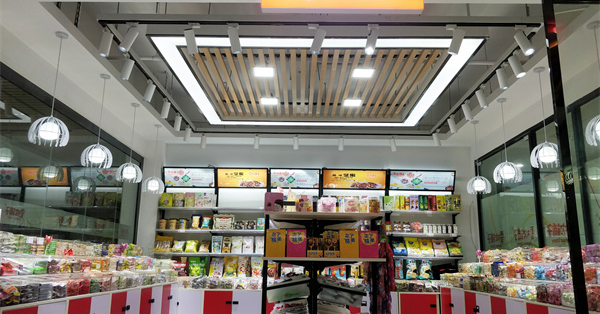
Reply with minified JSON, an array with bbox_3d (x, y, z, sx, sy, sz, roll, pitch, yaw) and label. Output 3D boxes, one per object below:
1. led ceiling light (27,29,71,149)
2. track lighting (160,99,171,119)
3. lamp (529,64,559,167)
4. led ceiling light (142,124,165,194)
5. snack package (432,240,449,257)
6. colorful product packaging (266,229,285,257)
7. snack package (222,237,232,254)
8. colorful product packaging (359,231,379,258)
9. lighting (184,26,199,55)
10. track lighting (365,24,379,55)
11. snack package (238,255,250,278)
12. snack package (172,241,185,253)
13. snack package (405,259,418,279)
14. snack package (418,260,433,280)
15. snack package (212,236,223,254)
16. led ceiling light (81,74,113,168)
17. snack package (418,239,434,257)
[{"bbox_3d":[-2.209,-0.616,3.744,0.360,1.063,0.360,1,-14,1],"label":"led ceiling light"},{"bbox_3d":[-1.809,-0.638,5.633,0.092,0.234,0.092,-2,-24,11],"label":"track lighting"},{"bbox_3d":[2.507,-0.407,4.263,0.355,1.055,0.355,1,-14,1],"label":"lamp"},{"bbox_3d":[-2.267,0.041,6.480,0.315,1.092,0.315,1,-14,1],"label":"led ceiling light"},{"bbox_3d":[2.436,1.605,7.234,0.235,0.308,0.085,1,-35,1],"label":"snack package"},{"bbox_3d":[-0.197,0.722,3.460,0.160,0.225,0.100,1,-14,1],"label":"colorful product packaging"},{"bbox_3d":[-1.260,1.534,7.213,0.159,0.279,0.080,1,-14,1],"label":"snack package"},{"bbox_3d":[0.540,0.687,3.253,0.153,0.213,0.100,1,-14,1],"label":"colorful product packaging"},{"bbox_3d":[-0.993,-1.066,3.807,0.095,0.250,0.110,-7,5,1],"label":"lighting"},{"bbox_3d":[0.644,-1.058,3.747,0.130,0.265,0.110,14,-19,-43],"label":"track lighting"},{"bbox_3d":[-0.953,1.881,7.146,0.205,0.339,0.090,1,-14,1],"label":"snack package"},{"bbox_3d":[-1.981,1.469,6.797,0.204,0.195,0.070,1,-29,1],"label":"snack package"},{"bbox_3d":[1.906,1.926,7.119,0.191,0.329,0.085,1,-18,1],"label":"snack package"},{"bbox_3d":[2.021,1.816,6.668,0.229,0.324,0.080,1,-24,1],"label":"snack package"},{"bbox_3d":[-1.362,1.450,6.866,0.165,0.270,0.080,1,-17,1],"label":"snack package"},{"bbox_3d":[-2.341,-0.428,4.854,0.366,1.129,0.366,1,-14,1],"label":"led ceiling light"},{"bbox_3d":[2.053,1.473,6.752,0.260,0.294,0.070,1,-31,1],"label":"snack package"}]

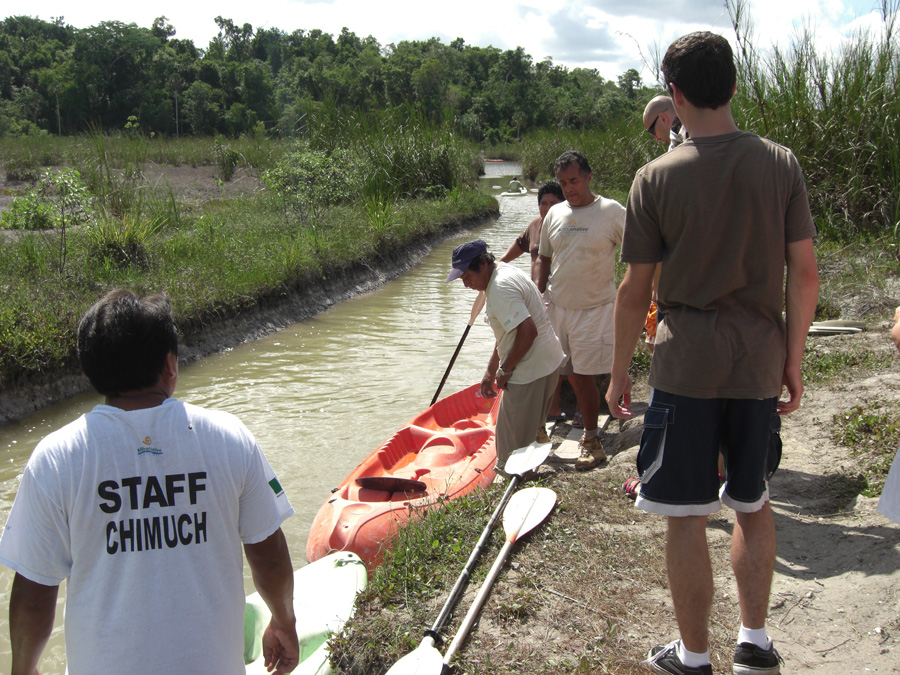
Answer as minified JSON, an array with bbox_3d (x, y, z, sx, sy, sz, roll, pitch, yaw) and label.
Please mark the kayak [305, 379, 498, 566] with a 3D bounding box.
[{"bbox_3d":[-0.060,0.816,6.422,0.800,0.380,3.250,3,13,17],"label":"kayak"}]

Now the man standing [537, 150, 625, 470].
[{"bbox_3d":[0.710,-0.147,5.370,0.570,1.680,0.440,6,12,27],"label":"man standing"}]

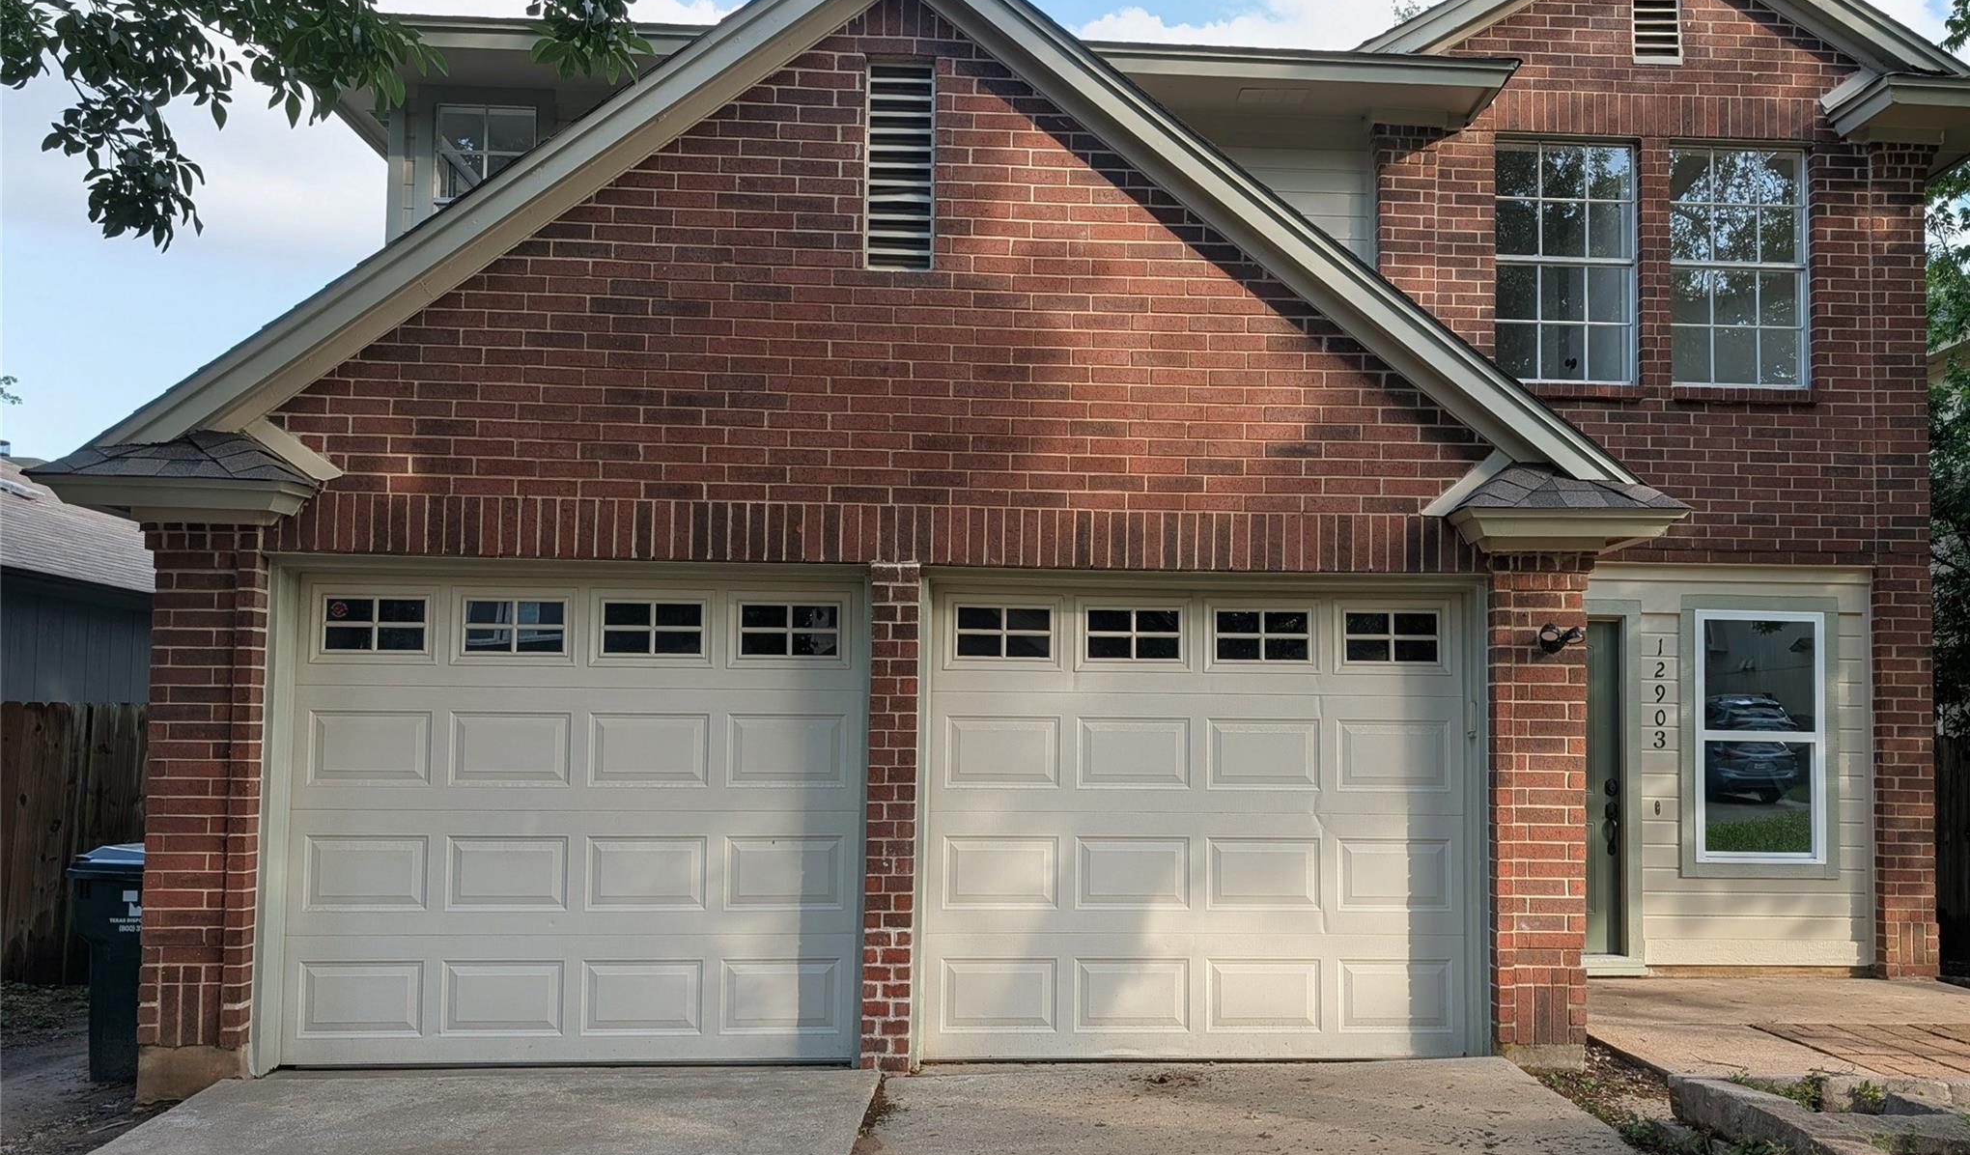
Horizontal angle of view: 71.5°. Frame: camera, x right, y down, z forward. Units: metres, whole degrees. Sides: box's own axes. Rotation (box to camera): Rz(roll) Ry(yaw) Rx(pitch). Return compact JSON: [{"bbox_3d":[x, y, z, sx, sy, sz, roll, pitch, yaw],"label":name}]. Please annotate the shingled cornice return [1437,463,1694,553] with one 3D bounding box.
[{"bbox_3d":[2.497,-0.298,5.936,0.950,0.400,0.400,1,-3,-4],"label":"shingled cornice return"}]

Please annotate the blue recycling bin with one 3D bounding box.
[{"bbox_3d":[-3.769,1.740,6.438,0.740,1.050,0.620,1,-3,0],"label":"blue recycling bin"}]

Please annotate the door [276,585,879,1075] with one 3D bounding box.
[{"bbox_3d":[-1.773,1.050,5.981,2.450,2.120,0.100,1,-3,-4],"label":"door"}]

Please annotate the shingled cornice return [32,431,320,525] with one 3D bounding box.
[{"bbox_3d":[-3.250,-0.391,5.564,0.960,0.380,0.400,1,-3,-4],"label":"shingled cornice return"}]

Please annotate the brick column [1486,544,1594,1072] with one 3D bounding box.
[{"bbox_3d":[2.415,1.014,6.130,0.410,2.210,0.380,1,-3,-4],"label":"brick column"}]

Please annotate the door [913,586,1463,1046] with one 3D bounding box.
[{"bbox_3d":[0.962,1.091,6.153,2.450,2.120,0.100,1,-3,-4],"label":"door"}]

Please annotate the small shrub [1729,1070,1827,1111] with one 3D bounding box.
[{"bbox_3d":[3.036,1.964,5.234,0.360,0.140,0.200,1,-3,-4],"label":"small shrub"}]

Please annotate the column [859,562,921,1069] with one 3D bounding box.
[{"bbox_3d":[-0.403,1.002,5.875,0.212,2.120,0.220,1,-3,-4],"label":"column"}]

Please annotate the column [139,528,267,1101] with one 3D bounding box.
[{"bbox_3d":[-3.234,0.968,5.772,0.410,2.330,0.380,1,-3,-4],"label":"column"}]

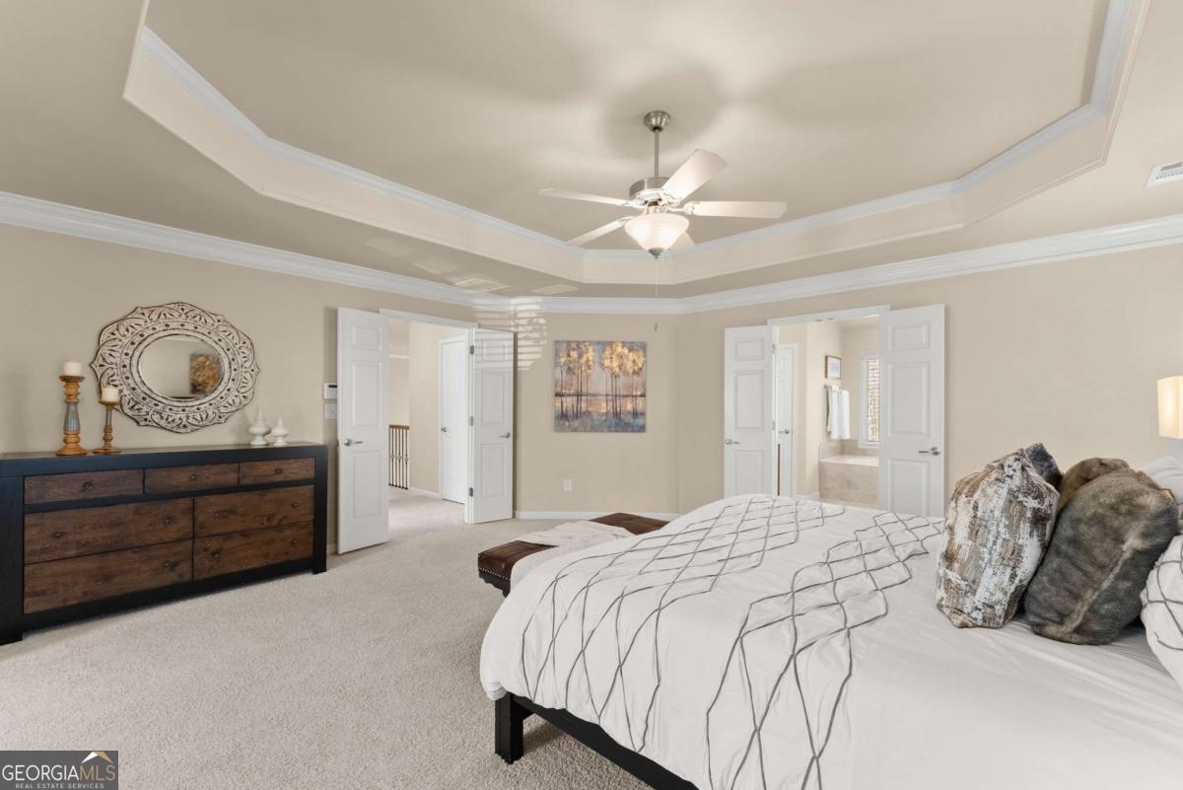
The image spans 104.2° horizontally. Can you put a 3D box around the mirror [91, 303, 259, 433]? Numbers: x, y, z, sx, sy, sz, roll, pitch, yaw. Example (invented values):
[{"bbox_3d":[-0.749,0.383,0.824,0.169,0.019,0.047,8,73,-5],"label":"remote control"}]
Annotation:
[{"bbox_3d":[-2.810,-0.186,3.165,0.890,0.900,0.040,2,-2,-45],"label":"mirror"}]

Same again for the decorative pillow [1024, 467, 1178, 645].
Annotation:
[{"bbox_3d":[1.335,0.375,1.220,0.200,0.430,0.450,22,13,38],"label":"decorative pillow"}]

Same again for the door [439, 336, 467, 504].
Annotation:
[{"bbox_3d":[-1.655,0.348,5.765,0.750,2.030,0.045,-1,-2,40],"label":"door"}]

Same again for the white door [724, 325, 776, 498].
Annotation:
[{"bbox_3d":[1.530,0.348,4.500,0.455,2.030,0.045,0,-2,23],"label":"white door"}]

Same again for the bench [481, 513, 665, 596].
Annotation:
[{"bbox_3d":[0.000,1.020,2.580,0.480,0.480,1.250,-1,-2,40],"label":"bench"}]

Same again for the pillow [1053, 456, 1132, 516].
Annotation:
[{"bbox_3d":[1.600,0.385,1.500,0.180,0.430,0.450,18,10,38],"label":"pillow"}]

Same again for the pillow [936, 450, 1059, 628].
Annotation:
[{"bbox_3d":[1.120,0.355,1.250,0.190,0.440,0.440,16,9,39],"label":"pillow"}]

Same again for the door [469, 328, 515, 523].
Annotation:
[{"bbox_3d":[-1.040,0.333,4.910,0.450,2.030,0.045,1,-2,-38],"label":"door"}]

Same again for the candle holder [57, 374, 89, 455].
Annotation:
[{"bbox_3d":[-2.935,0.117,2.600,0.118,0.435,0.118,2,-2,-45],"label":"candle holder"}]

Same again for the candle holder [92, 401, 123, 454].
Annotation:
[{"bbox_3d":[-2.806,0.188,2.670,0.118,0.300,0.118,2,-2,-45],"label":"candle holder"}]

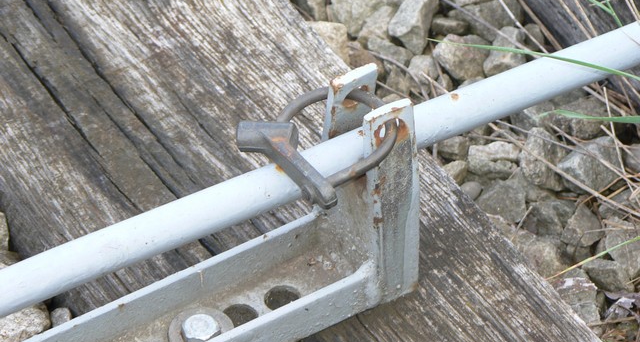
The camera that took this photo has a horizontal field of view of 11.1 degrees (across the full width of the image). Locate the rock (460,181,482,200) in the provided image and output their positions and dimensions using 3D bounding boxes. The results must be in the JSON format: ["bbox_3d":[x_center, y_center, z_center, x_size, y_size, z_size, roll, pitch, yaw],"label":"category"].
[{"bbox_3d":[0.109,0.014,2.368,0.017,0.011,0.013,0,49,0],"label":"rock"}]

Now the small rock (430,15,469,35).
[{"bbox_3d":[0.098,-0.110,2.477,0.029,0.015,0.018,0,49,0],"label":"small rock"}]

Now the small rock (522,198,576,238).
[{"bbox_3d":[0.163,0.033,2.351,0.040,0.024,0.027,0,49,0],"label":"small rock"}]

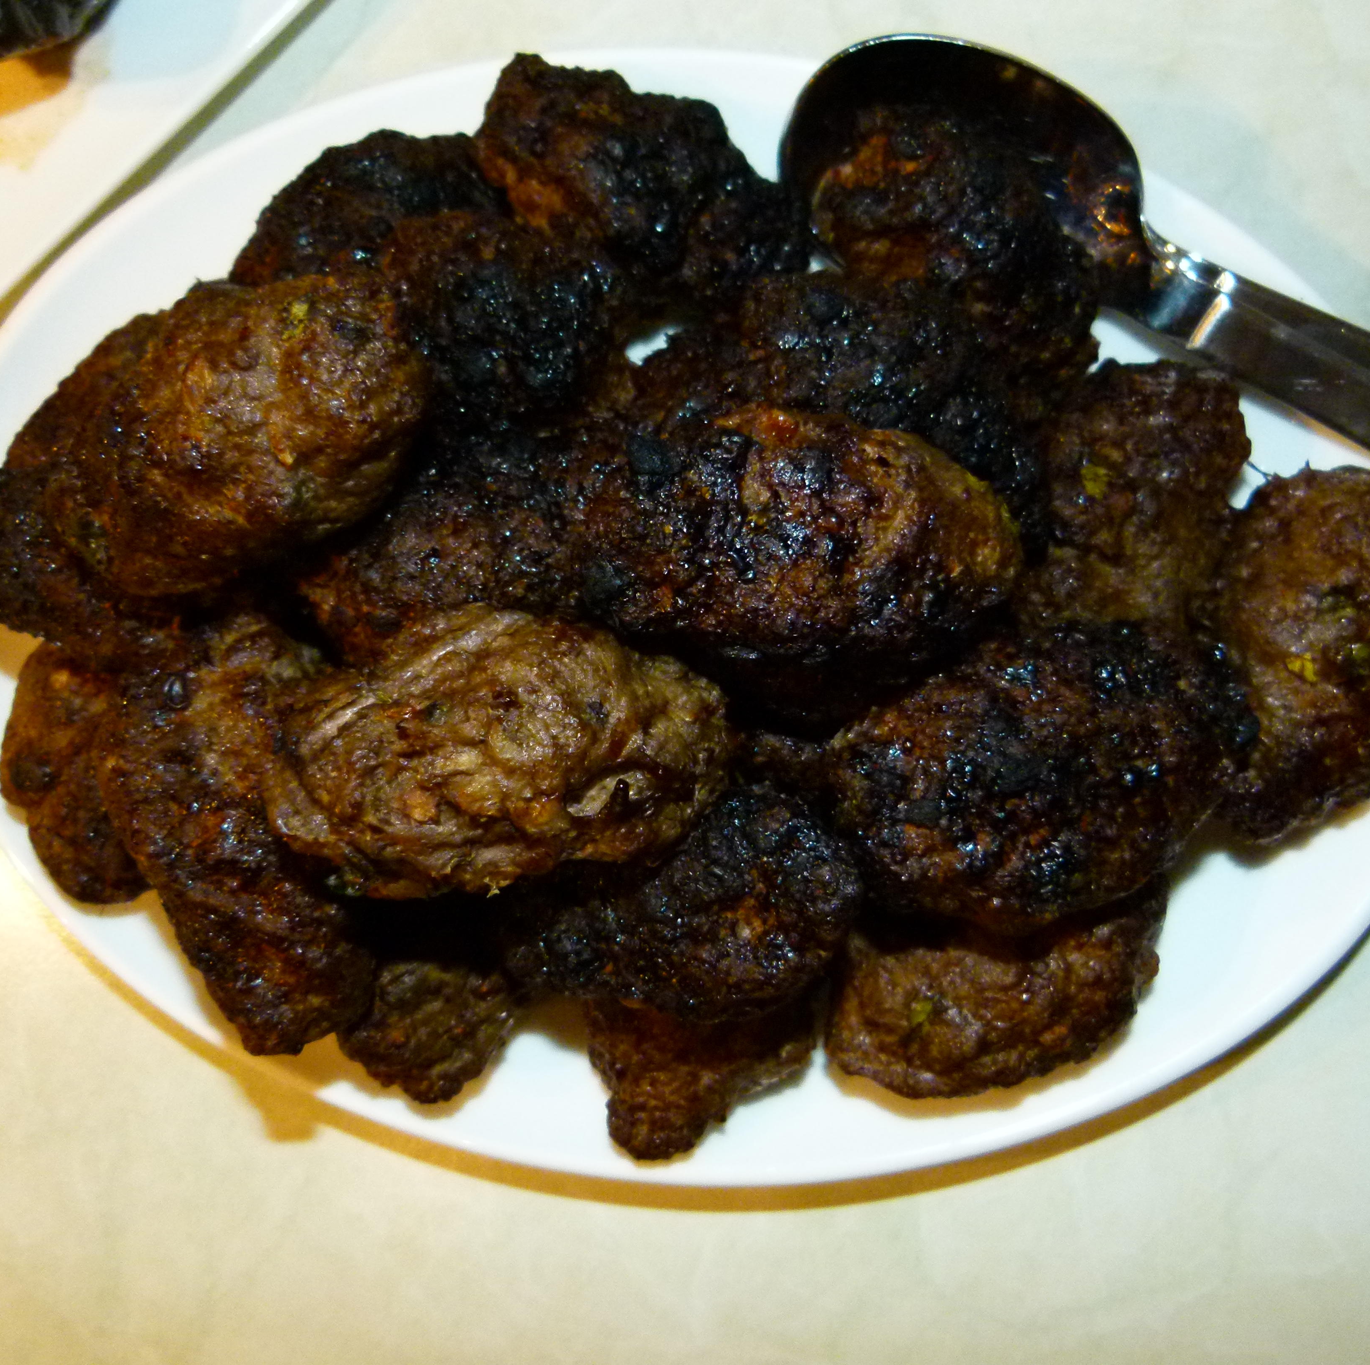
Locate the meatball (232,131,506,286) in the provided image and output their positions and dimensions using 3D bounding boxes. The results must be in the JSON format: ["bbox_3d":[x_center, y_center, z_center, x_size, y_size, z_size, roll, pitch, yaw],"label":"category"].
[{"bbox_3d":[-0.070,-0.097,0.299,0.071,0.038,0.053,-34,76,-10],"label":"meatball"}]

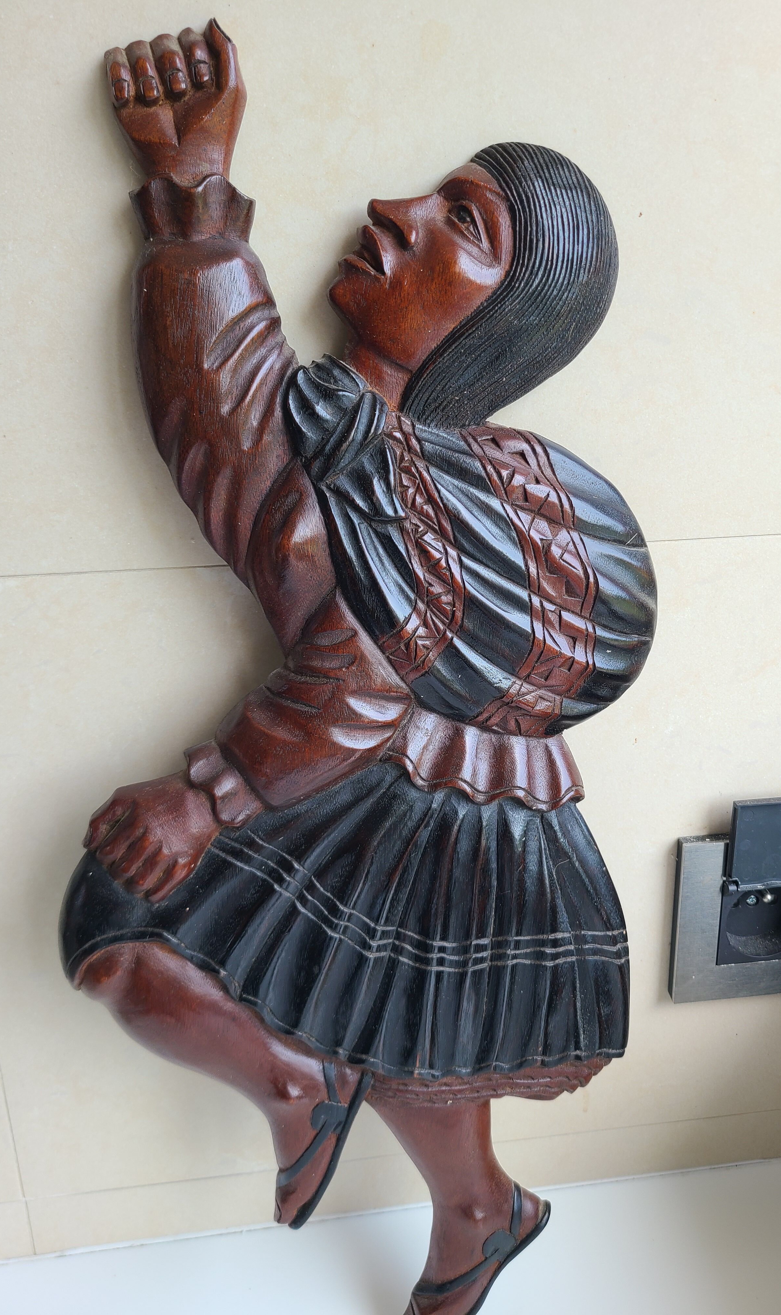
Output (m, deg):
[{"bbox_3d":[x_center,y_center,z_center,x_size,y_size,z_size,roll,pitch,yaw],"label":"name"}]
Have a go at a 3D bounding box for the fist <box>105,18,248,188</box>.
[{"bbox_3d":[-0.067,-0.175,0.313,0.042,0.048,0.029,-4,15,-6],"label":"fist"}]

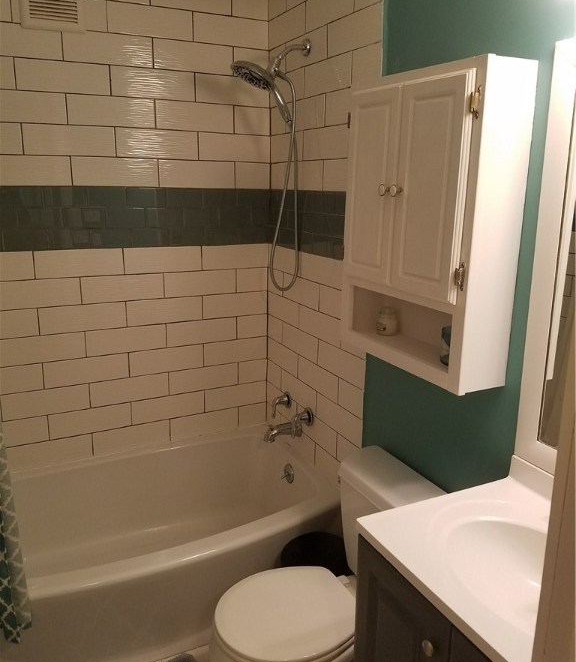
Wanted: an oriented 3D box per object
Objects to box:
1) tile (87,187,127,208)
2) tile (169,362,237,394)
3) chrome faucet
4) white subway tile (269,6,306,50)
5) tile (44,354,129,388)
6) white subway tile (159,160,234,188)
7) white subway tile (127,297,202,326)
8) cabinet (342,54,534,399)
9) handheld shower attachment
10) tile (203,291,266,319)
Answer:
[{"bbox_3d":[-0.694,-0.510,2.210,0.146,0.075,0.010,-7,16,-26],"label":"tile"},{"bbox_3d":[-0.362,0.207,2.486,0.310,0.102,0.010,-7,16,-26],"label":"tile"},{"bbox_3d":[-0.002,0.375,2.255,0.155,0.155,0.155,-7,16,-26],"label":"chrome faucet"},{"bbox_3d":[-0.001,-1.156,2.206,0.010,0.106,0.317,-7,16,-26],"label":"white subway tile"},{"bbox_3d":[-0.758,0.149,2.190,0.302,0.099,0.010,-7,16,-26],"label":"tile"},{"bbox_3d":[-0.350,-0.607,2.233,0.304,0.101,0.010,-6,16,-25],"label":"white subway tile"},{"bbox_3d":[-0.484,-0.079,2.273,0.302,0.099,0.010,-7,16,-26],"label":"white subway tile"},{"bbox_3d":[0.347,-0.271,1.513,0.162,0.741,0.511,-7,16,-26],"label":"cabinet"},{"bbox_3d":[-0.066,-0.560,2.013,0.286,0.870,0.145,-7,16,-26],"label":"handheld shower attachment"},{"bbox_3d":[-0.220,-0.110,2.429,0.293,0.101,0.010,-7,16,-26],"label":"tile"}]

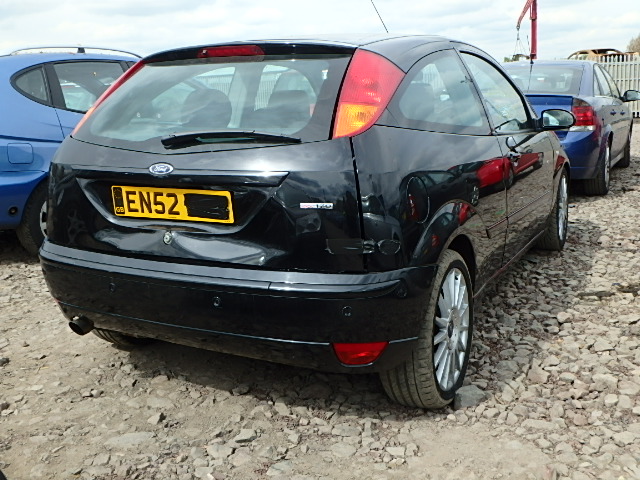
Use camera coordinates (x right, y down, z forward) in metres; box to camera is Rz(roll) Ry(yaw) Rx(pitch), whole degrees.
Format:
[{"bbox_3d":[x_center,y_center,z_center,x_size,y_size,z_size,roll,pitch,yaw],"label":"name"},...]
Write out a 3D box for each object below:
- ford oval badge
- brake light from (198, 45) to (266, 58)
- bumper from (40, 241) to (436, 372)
[{"bbox_3d":[-0.528,-0.237,2.218,0.112,0.044,0.012,5,3,28],"label":"ford oval badge"},{"bbox_3d":[-0.336,-0.712,2.503,0.300,0.050,0.045,5,-10,28],"label":"brake light"},{"bbox_3d":[-0.444,0.172,2.441,1.660,0.330,0.440,5,15,28],"label":"bumper"}]

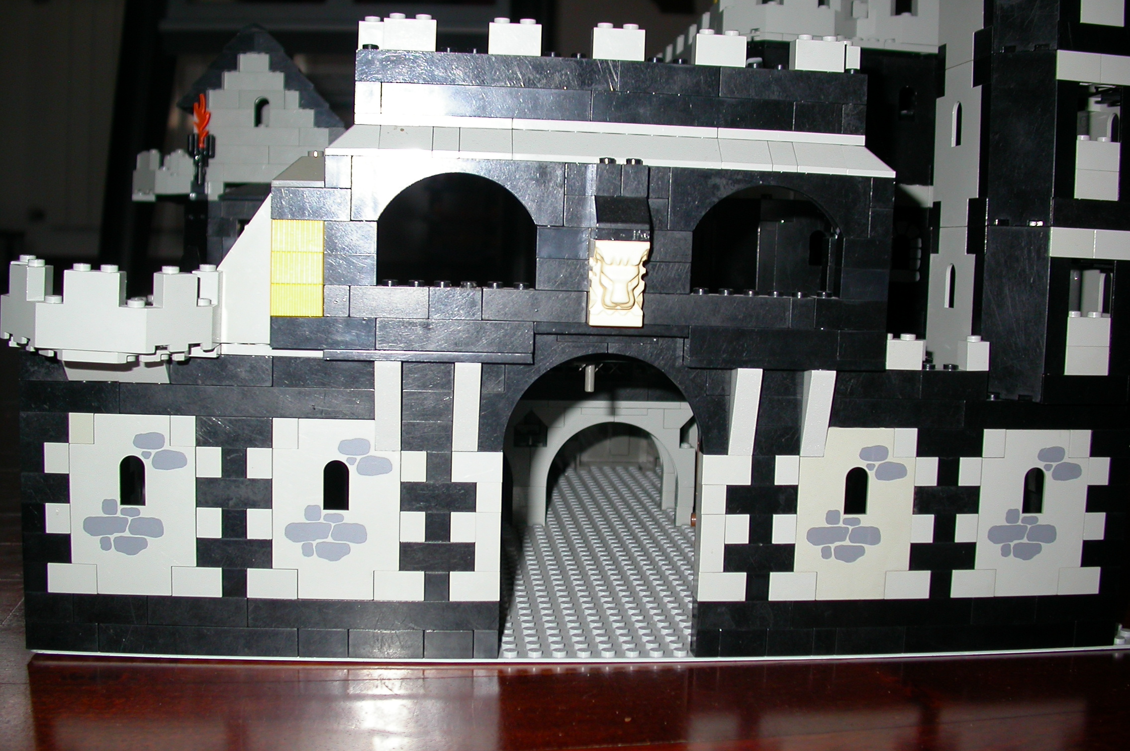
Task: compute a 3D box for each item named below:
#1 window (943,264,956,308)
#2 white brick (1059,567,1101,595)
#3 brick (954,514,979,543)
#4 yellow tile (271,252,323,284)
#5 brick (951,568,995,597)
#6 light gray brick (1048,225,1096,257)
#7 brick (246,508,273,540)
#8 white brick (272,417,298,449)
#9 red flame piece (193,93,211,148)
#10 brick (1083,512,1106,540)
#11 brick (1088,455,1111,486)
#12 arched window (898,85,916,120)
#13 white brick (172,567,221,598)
[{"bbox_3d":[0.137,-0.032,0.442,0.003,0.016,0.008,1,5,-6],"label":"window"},{"bbox_3d":[0.176,0.070,0.430,0.016,0.010,0.008,1,5,-6],"label":"white brick"},{"bbox_3d":[0.133,0.050,0.416,0.008,0.010,0.008,1,6,-6],"label":"brick"},{"bbox_3d":[-0.081,-0.033,0.376,0.016,0.010,0.008,1,6,-6],"label":"yellow tile"},{"bbox_3d":[0.137,0.070,0.422,0.016,0.010,0.008,1,5,-6],"label":"brick"},{"bbox_3d":[0.165,-0.043,0.409,0.016,0.010,0.008,1,5,-6],"label":"light gray brick"},{"bbox_3d":[-0.096,0.046,0.393,0.008,0.010,0.008,1,5,-6],"label":"brick"},{"bbox_3d":[-0.088,0.017,0.390,0.008,0.010,0.008,1,5,-6],"label":"white brick"},{"bbox_3d":[-0.185,-0.130,0.632,0.009,0.029,0.004,1,5,-6],"label":"red flame piece"},{"bbox_3d":[0.178,0.050,0.421,0.008,0.010,0.008,1,6,-6],"label":"brick"},{"bbox_3d":[0.178,0.031,0.418,0.008,0.011,0.008,1,5,-6],"label":"brick"},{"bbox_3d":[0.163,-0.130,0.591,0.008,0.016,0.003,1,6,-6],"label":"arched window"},{"bbox_3d":[-0.116,0.064,0.392,0.016,0.010,0.008,1,5,-6],"label":"white brick"}]

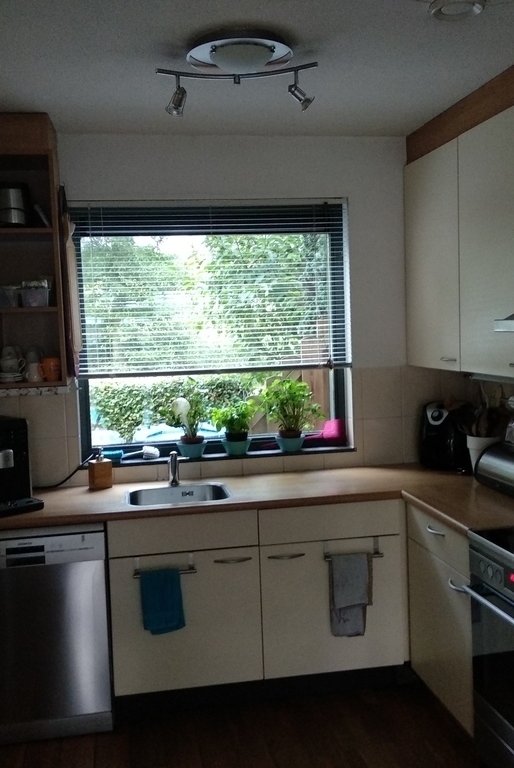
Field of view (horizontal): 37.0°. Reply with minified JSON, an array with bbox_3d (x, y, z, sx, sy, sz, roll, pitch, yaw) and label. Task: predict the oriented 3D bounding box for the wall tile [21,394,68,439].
[{"bbox_3d":[-0.978,0.116,3.522,0.200,0.254,0.012,-2,4,-10],"label":"wall tile"}]

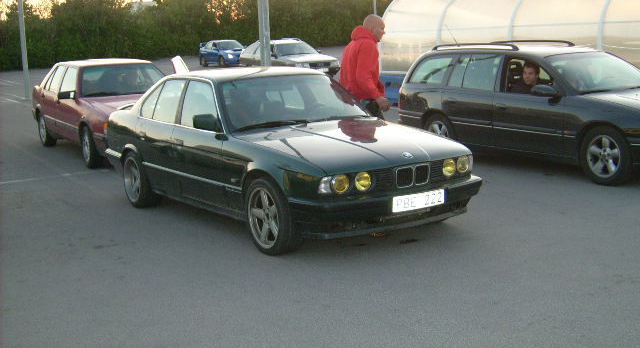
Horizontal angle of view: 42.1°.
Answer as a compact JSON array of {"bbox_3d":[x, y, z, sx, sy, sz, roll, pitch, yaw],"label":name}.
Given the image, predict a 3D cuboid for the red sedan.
[{"bbox_3d":[-3.253,-1.052,12.987,1.765,1.420,4.750,-8,11,-30],"label":"red sedan"}]

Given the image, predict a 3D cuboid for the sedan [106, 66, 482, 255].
[{"bbox_3d":[-0.603,-0.319,8.168,1.750,1.400,4.720,-9,11,-34],"label":"sedan"}]

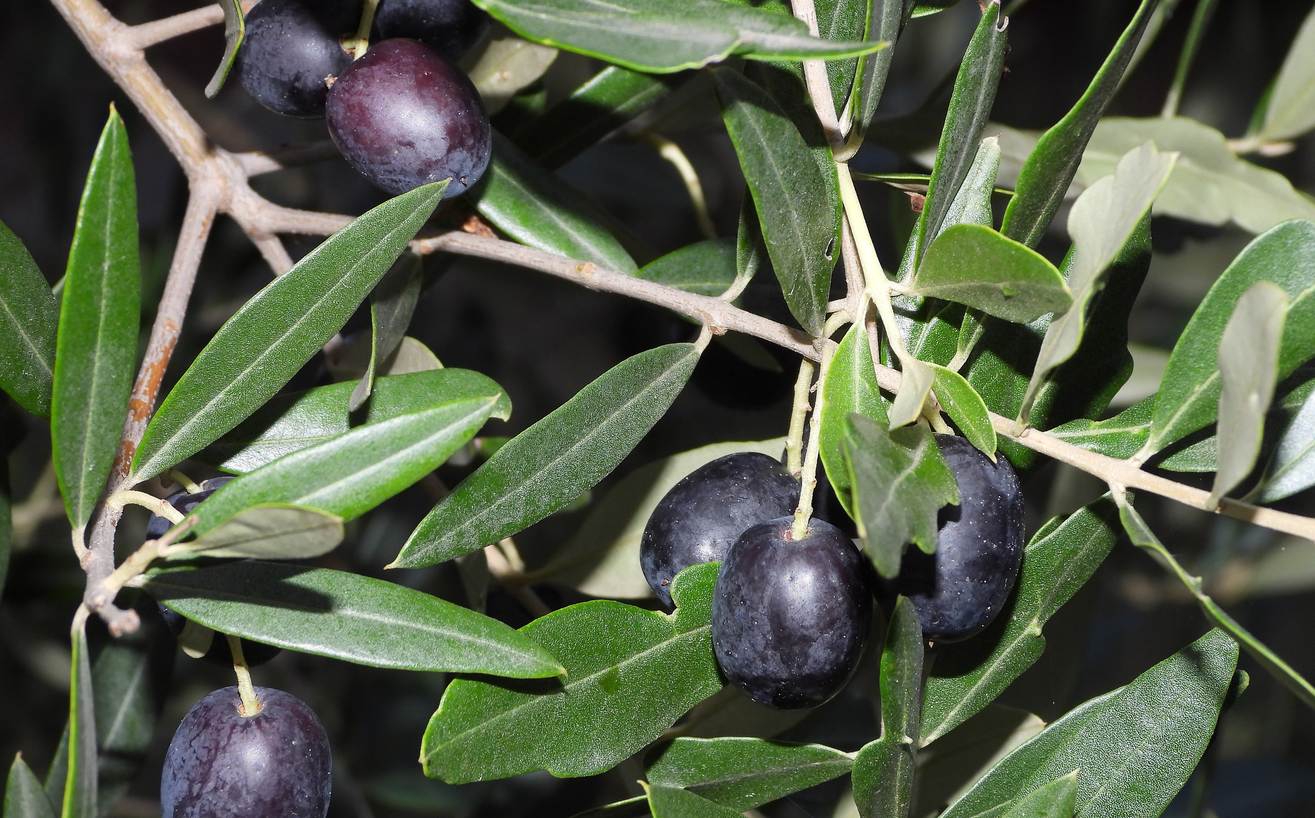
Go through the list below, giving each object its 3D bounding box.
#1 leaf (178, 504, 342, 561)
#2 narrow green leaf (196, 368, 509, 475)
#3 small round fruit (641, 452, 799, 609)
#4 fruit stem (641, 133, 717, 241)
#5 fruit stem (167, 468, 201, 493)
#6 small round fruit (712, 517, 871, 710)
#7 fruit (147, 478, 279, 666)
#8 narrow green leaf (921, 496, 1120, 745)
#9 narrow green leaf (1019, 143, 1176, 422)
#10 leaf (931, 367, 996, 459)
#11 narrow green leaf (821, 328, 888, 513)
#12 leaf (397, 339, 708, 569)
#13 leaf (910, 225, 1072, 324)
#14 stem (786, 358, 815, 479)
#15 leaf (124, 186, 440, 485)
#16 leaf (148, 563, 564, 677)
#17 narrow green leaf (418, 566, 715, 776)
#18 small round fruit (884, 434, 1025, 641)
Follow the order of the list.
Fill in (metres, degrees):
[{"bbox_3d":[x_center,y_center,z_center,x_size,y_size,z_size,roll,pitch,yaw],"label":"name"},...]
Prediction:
[{"bbox_3d":[-0.046,0.015,0.633,0.025,0.008,0.003,-10,34,33],"label":"leaf"},{"bbox_3d":[-0.037,0.003,0.657,0.039,0.011,0.004,-10,-34,7],"label":"narrow green leaf"},{"bbox_3d":[0.009,0.016,0.664,0.024,0.019,0.019,-42,0,-12],"label":"small round fruit"},{"bbox_3d":[0.003,-0.026,0.660,0.004,0.016,0.003,-31,0,0],"label":"fruit stem"},{"bbox_3d":[-0.057,0.008,0.660,0.005,0.001,0.001,38,0,0],"label":"fruit stem"},{"bbox_3d":[0.016,0.024,0.650,0.019,0.024,0.019,2,27,0],"label":"small round fruit"},{"bbox_3d":[-0.049,0.019,0.630,0.018,0.022,0.018,-23,21,0],"label":"fruit"},{"bbox_3d":[0.043,0.025,0.677,0.012,0.039,0.006,38,-6,11],"label":"narrow green leaf"},{"bbox_3d":[0.051,-0.014,0.641,0.009,0.040,0.004,37,29,19],"label":"narrow green leaf"},{"bbox_3d":[0.034,0.001,0.612,0.005,0.013,0.002,-29,-16,-24],"label":"leaf"},{"bbox_3d":[0.022,0.001,0.612,0.007,0.023,0.003,2,-12,0],"label":"narrow green leaf"},{"bbox_3d":[-0.013,0.006,0.652,0.047,0.011,0.006,-36,-14,-12],"label":"leaf"},{"bbox_3d":[0.039,-0.016,0.641,0.022,0.012,0.006,5,-14,34],"label":"leaf"},{"bbox_3d":[0.017,0.001,0.652,0.002,0.015,0.002,7,19,0],"label":"stem"},{"bbox_3d":[-0.043,-0.009,0.641,0.011,0.052,0.003,50,15,12],"label":"leaf"},{"bbox_3d":[-0.034,0.023,0.613,0.048,0.011,0.004,13,-25,0],"label":"leaf"},{"bbox_3d":[-0.006,0.032,0.656,0.049,0.019,0.007,-25,-13,-9],"label":"narrow green leaf"},{"bbox_3d":[0.035,0.015,0.660,0.019,0.025,0.019,5,6,0],"label":"small round fruit"}]

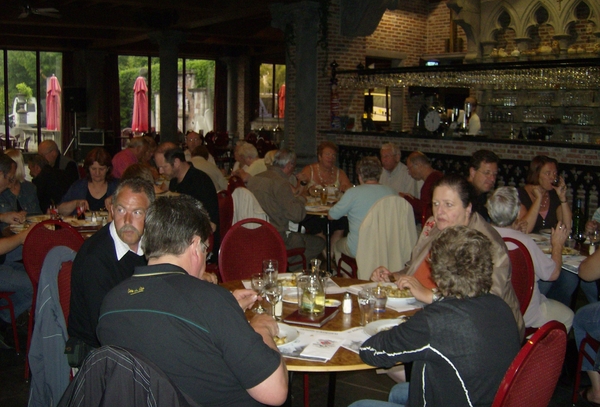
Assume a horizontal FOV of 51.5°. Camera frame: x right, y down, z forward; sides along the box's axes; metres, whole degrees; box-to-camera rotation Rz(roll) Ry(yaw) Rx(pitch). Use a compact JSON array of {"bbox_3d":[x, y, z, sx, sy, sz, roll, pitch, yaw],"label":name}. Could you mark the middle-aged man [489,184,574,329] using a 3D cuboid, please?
[{"bbox_3d":[1.311,0.483,3.457,0.720,1.210,0.500,-3,9,-29],"label":"middle-aged man"}]

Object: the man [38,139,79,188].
[{"bbox_3d":[-2.337,0.017,5.782,0.800,1.200,0.550,0,8,-9],"label":"man"}]

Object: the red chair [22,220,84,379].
[{"bbox_3d":[-1.308,0.524,3.742,0.440,0.940,0.560,3,8,12],"label":"red chair"}]

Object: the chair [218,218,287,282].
[{"bbox_3d":[-0.211,0.586,3.454,0.440,0.940,0.560,-1,8,-17],"label":"chair"}]

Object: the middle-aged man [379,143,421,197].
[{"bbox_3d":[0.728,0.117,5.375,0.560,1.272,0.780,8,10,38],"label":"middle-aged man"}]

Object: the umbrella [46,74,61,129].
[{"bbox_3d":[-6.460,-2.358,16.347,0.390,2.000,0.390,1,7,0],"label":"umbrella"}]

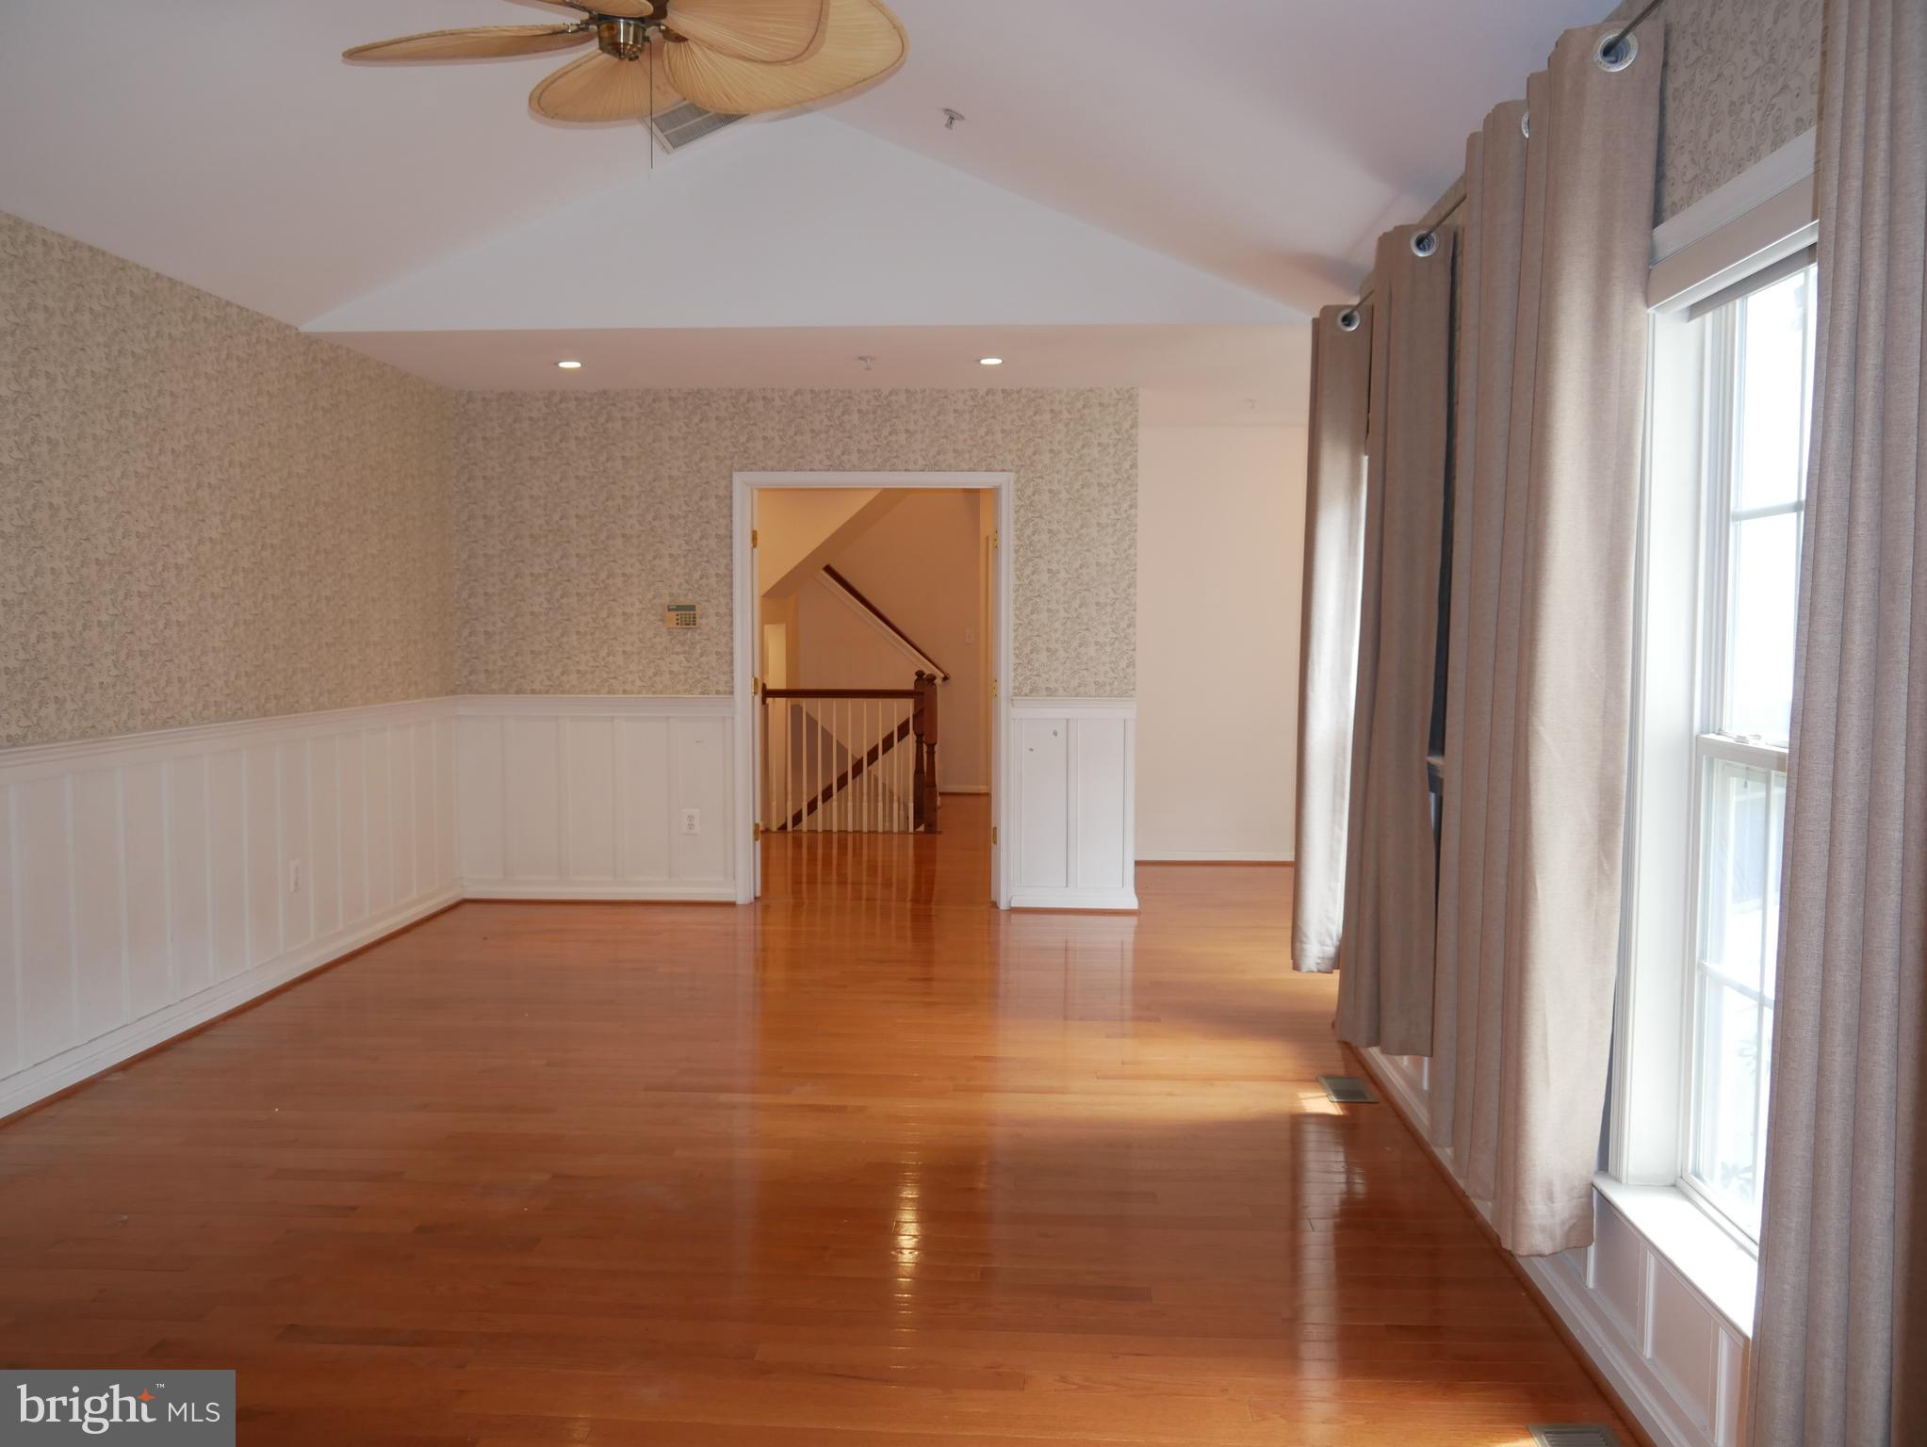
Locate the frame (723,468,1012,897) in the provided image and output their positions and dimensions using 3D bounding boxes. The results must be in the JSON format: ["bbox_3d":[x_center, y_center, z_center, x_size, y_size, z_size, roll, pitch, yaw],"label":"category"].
[{"bbox_3d":[-0.437,-0.159,7.533,1.350,2.095,0.150,0,3,3],"label":"frame"}]

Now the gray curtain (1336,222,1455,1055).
[{"bbox_3d":[1.140,-0.202,4.146,0.200,2.130,0.340,0,3,3],"label":"gray curtain"}]

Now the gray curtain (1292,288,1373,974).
[{"bbox_3d":[1.190,-0.258,5.093,0.190,2.130,0.350,0,3,3],"label":"gray curtain"}]

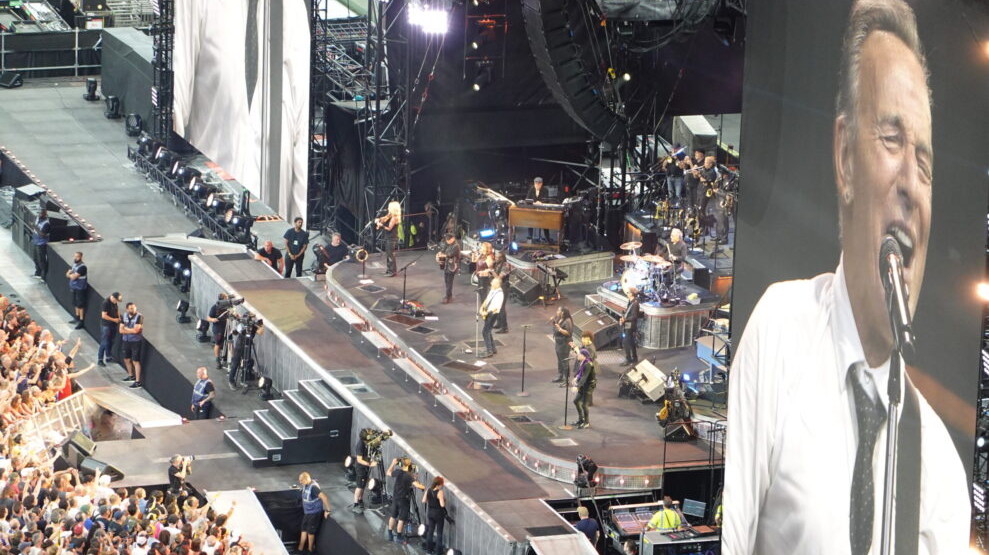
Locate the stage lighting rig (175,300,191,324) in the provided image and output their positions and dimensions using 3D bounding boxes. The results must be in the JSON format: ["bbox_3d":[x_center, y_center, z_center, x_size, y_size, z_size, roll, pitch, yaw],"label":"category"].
[{"bbox_3d":[-7.184,0.781,126.760,0.360,0.490,0.340,-3,17,-17],"label":"stage lighting rig"}]

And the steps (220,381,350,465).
[{"bbox_3d":[-4.506,3.196,119.980,2.237,1.233,2.265,-3,15,-18],"label":"steps"}]

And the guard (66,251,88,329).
[{"bbox_3d":[-9.843,0.278,129.782,0.420,1.790,0.520,-8,19,-31],"label":"guard"}]

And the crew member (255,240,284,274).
[{"bbox_3d":[-5.378,-0.017,131.309,0.580,1.760,0.420,7,15,20],"label":"crew member"}]

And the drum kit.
[{"bbox_3d":[3.411,-0.066,120.102,1.200,1.150,1.700,-4,17,-19],"label":"drum kit"}]

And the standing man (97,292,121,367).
[{"bbox_3d":[-9.201,1.199,130.940,0.440,1.770,0.500,4,15,9],"label":"standing man"}]

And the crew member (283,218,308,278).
[{"bbox_3d":[-4.619,-0.477,127.410,0.570,1.840,0.360,2,16,0],"label":"crew member"}]

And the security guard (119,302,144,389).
[{"bbox_3d":[-8.157,1.528,123.618,0.550,1.850,0.420,13,20,33],"label":"security guard"}]

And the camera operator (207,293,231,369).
[{"bbox_3d":[-6.327,1.211,126.391,0.480,1.780,0.520,-7,17,-30],"label":"camera operator"}]

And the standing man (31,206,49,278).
[{"bbox_3d":[-11.465,-0.847,138.573,0.380,1.800,0.520,-9,18,-36],"label":"standing man"}]

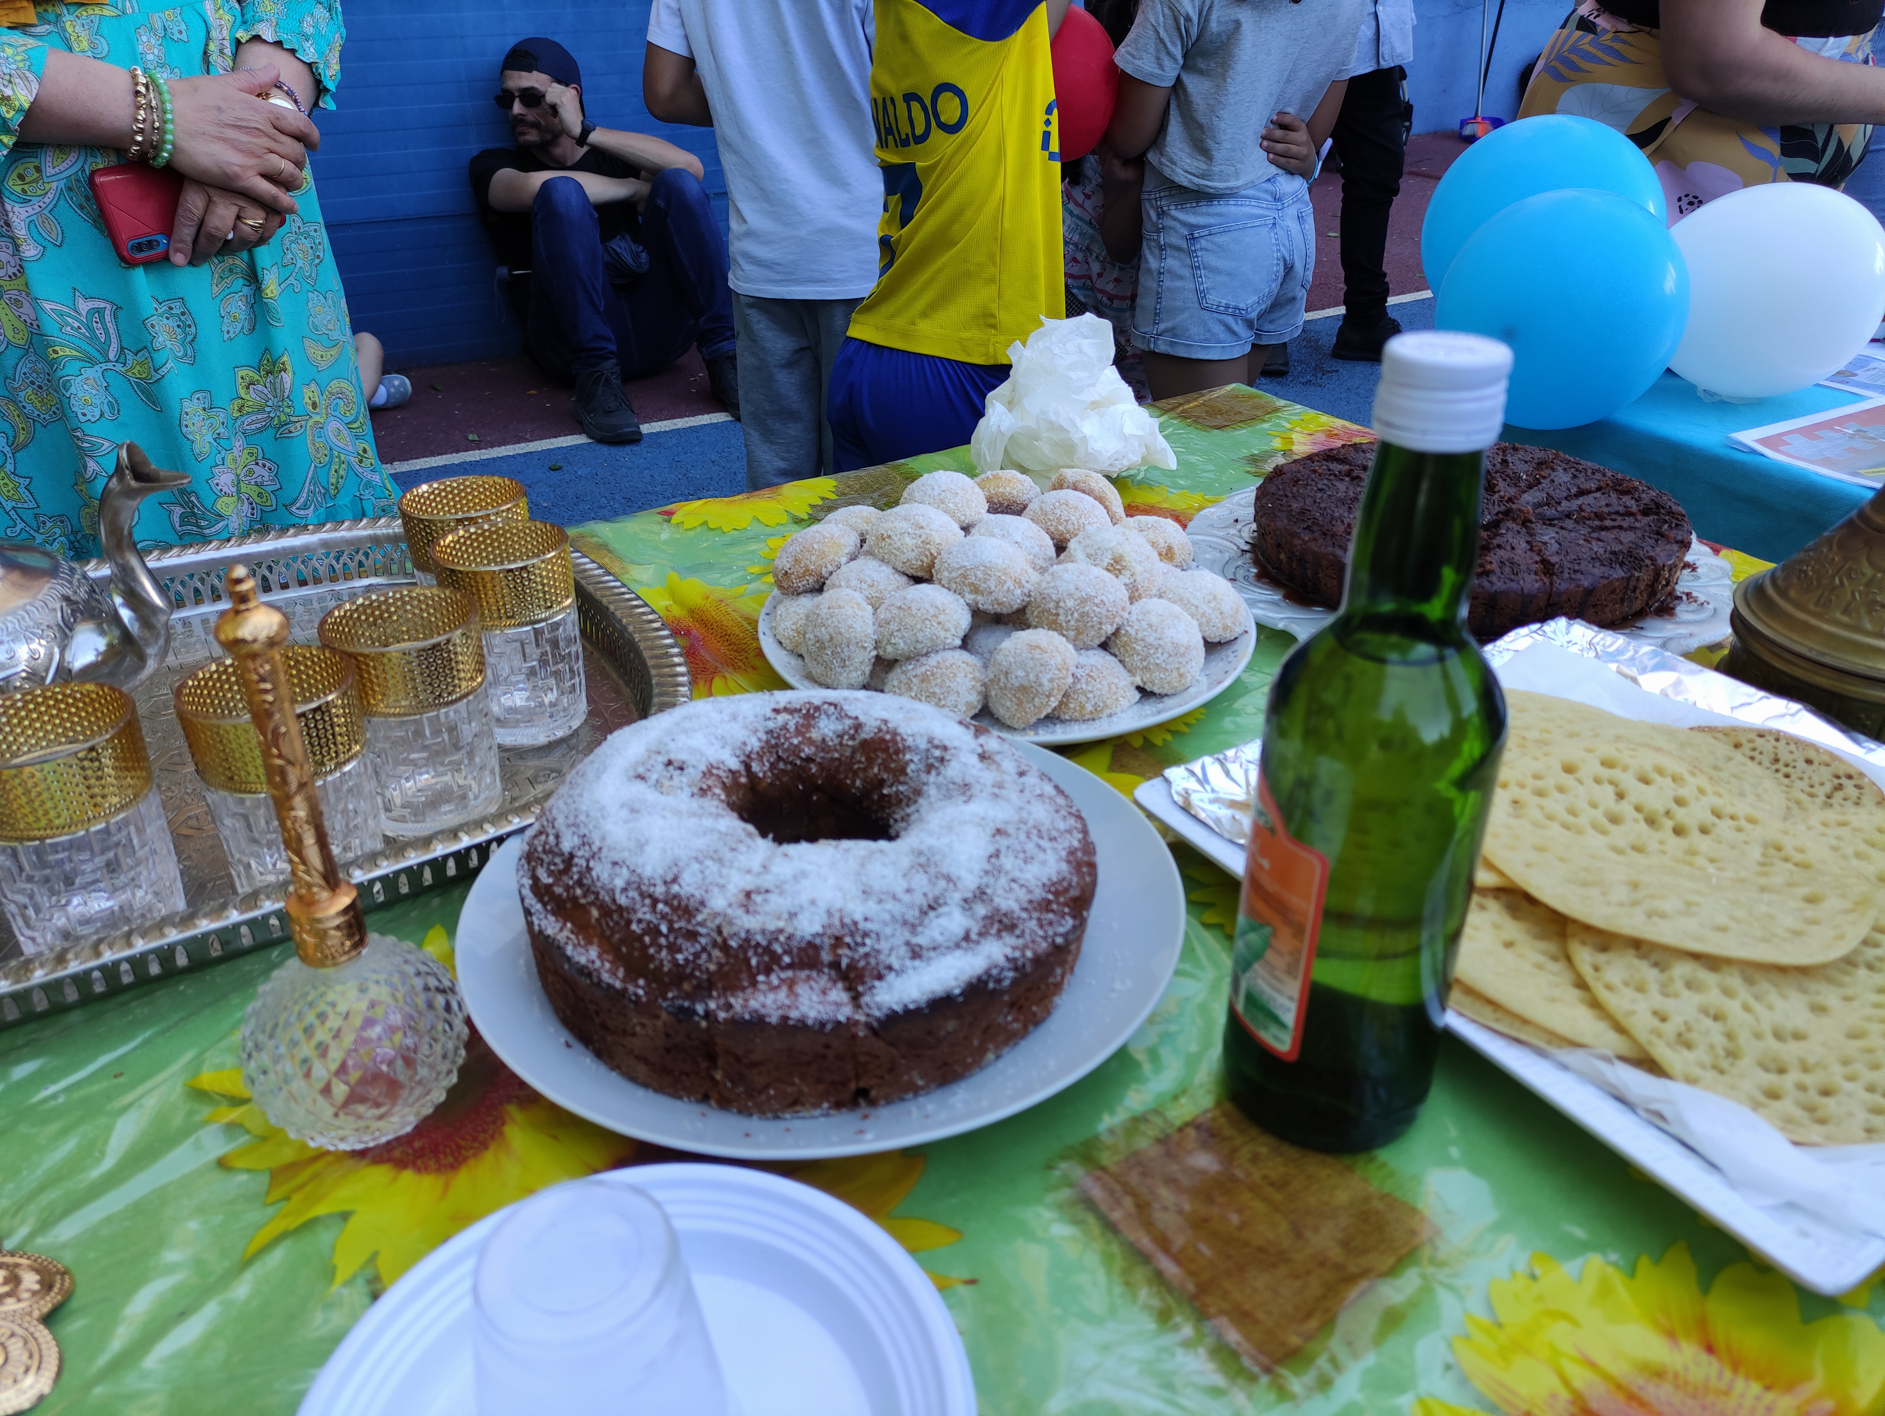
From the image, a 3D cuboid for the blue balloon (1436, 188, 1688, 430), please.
[{"bbox_3d":[0.491,-0.316,1.080,0.183,0.184,0.195,12,32,22],"label":"blue balloon"}]

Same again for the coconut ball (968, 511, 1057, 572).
[{"bbox_3d":[0.037,-0.085,0.717,0.050,0.040,0.050,-1,29,0],"label":"coconut ball"}]

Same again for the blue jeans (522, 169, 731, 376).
[{"bbox_3d":[-0.866,-1.177,3.713,0.480,0.610,0.640,-13,31,-22],"label":"blue jeans"}]

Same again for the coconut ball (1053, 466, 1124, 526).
[{"bbox_3d":[0.085,-0.119,0.793,0.046,0.040,0.044,-1,29,0],"label":"coconut ball"}]

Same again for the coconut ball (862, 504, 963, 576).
[{"bbox_3d":[-0.015,-0.090,0.727,0.051,0.040,0.050,-1,29,0],"label":"coconut ball"}]

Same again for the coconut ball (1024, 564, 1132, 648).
[{"bbox_3d":[0.066,-0.050,0.659,0.050,0.041,0.049,-1,29,0],"label":"coconut ball"}]

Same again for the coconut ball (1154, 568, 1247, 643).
[{"bbox_3d":[0.130,-0.052,0.695,0.048,0.037,0.047,-1,29,0],"label":"coconut ball"}]

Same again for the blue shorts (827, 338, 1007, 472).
[{"bbox_3d":[-0.005,-0.238,1.466,0.240,0.350,0.270,-13,31,-21],"label":"blue shorts"}]

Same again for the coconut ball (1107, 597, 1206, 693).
[{"bbox_3d":[0.104,-0.030,0.665,0.047,0.044,0.046,-1,29,0],"label":"coconut ball"}]

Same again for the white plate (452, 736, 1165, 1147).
[{"bbox_3d":[-0.044,0.078,0.528,0.272,0.023,0.272,-1,29,0],"label":"white plate"}]

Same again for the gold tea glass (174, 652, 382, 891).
[{"bbox_3d":[-0.251,0.028,0.529,0.062,0.087,0.062,-1,29,0],"label":"gold tea glass"}]

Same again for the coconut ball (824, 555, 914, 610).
[{"bbox_3d":[-0.038,-0.062,0.705,0.048,0.039,0.048,-1,29,0],"label":"coconut ball"}]

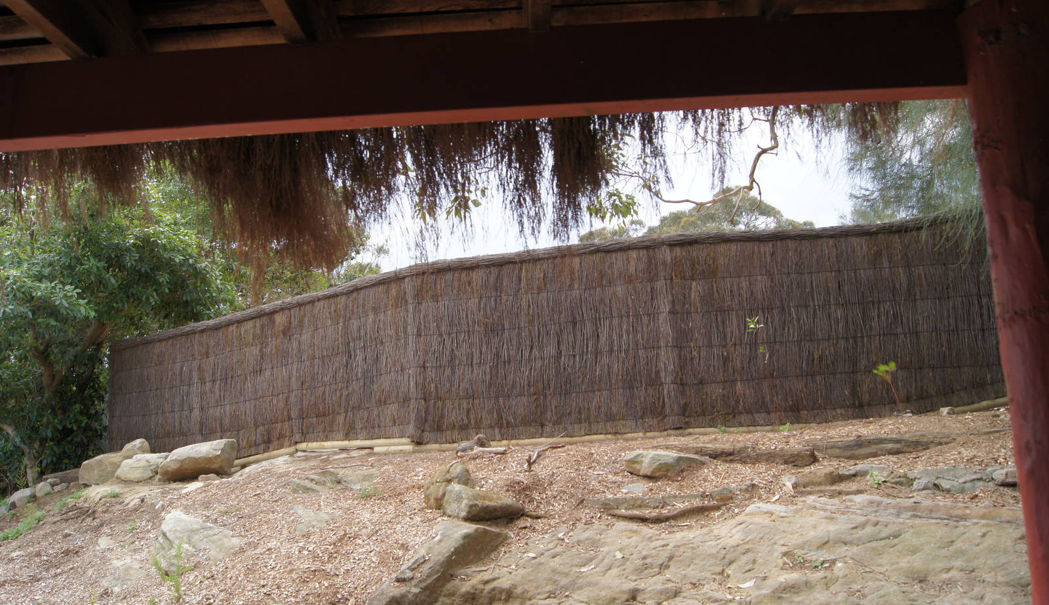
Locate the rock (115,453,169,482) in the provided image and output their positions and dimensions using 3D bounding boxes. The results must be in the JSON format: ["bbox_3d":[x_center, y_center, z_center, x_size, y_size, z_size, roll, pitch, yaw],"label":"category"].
[{"bbox_3d":[-5.145,2.218,10.600,0.673,0.360,0.500,3,-8,-25],"label":"rock"}]

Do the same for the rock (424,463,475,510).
[{"bbox_3d":[-0.615,1.489,6.400,0.393,0.356,0.400,2,-8,-15],"label":"rock"}]

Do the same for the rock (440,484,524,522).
[{"bbox_3d":[-0.327,1.556,6.150,0.608,0.235,0.360,2,-8,-20],"label":"rock"}]

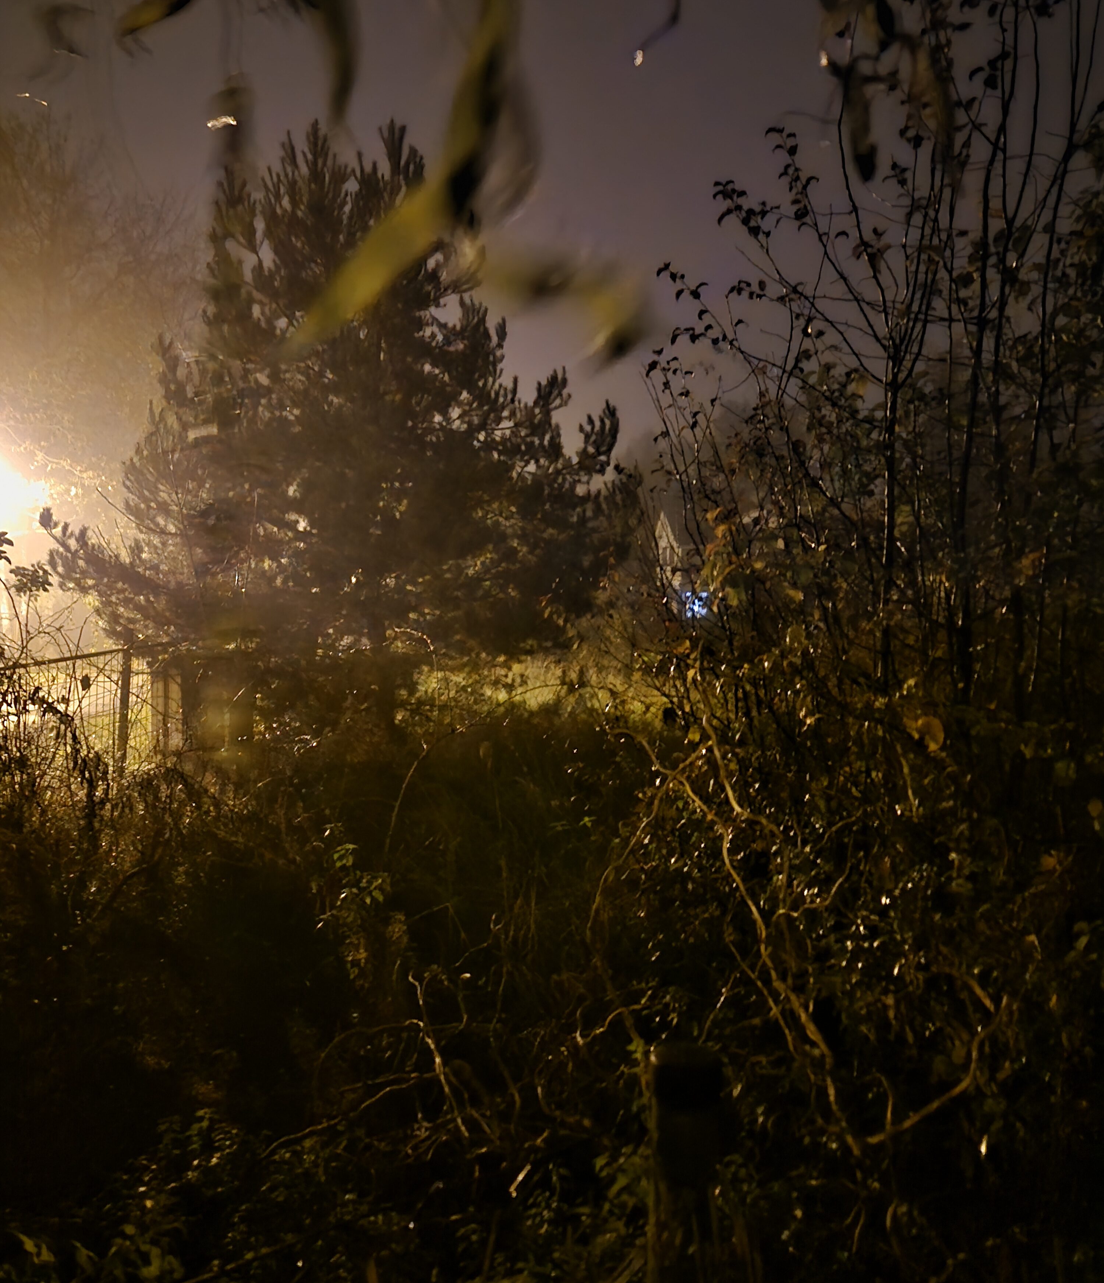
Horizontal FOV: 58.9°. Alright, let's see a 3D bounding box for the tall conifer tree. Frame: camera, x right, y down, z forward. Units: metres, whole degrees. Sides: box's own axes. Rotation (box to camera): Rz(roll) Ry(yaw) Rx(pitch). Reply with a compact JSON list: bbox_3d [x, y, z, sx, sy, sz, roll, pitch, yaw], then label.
[{"bbox_3d":[-2.280,-2.300,10.400,6.000,6.300,5.600,1,1,0],"label":"tall conifer tree"}]

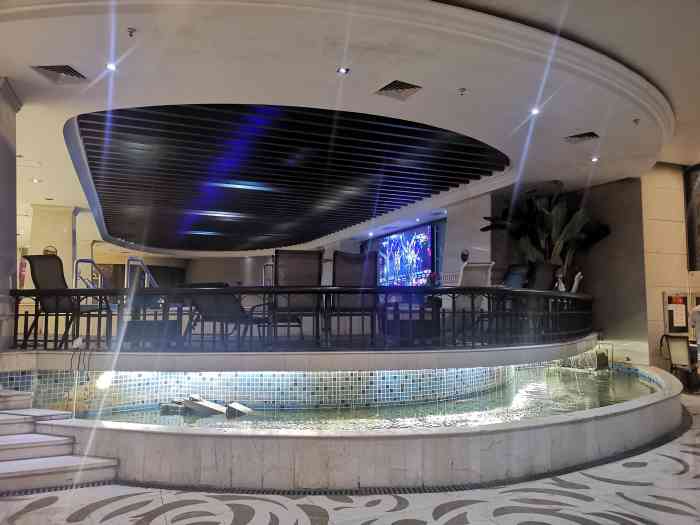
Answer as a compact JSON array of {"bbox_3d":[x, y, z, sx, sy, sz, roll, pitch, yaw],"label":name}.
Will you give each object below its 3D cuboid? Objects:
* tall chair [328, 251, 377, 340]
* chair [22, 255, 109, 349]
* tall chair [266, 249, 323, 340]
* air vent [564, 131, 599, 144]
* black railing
[{"bbox_3d":[0.020,0.456,6.635,0.600,1.120,0.740,1,-5,-9],"label":"tall chair"},{"bbox_3d":[-3.560,0.472,6.834,0.600,1.120,0.740,-2,-5,20],"label":"chair"},{"bbox_3d":[-0.660,0.446,6.505,0.600,1.120,0.740,1,-5,-9],"label":"tall chair"},{"bbox_3d":[2.860,-1.532,6.729,0.340,0.050,0.340,-4,-6,44],"label":"air vent"},{"bbox_3d":[0.602,0.689,6.980,8.767,0.710,1.956,2,-5,-23],"label":"black railing"}]

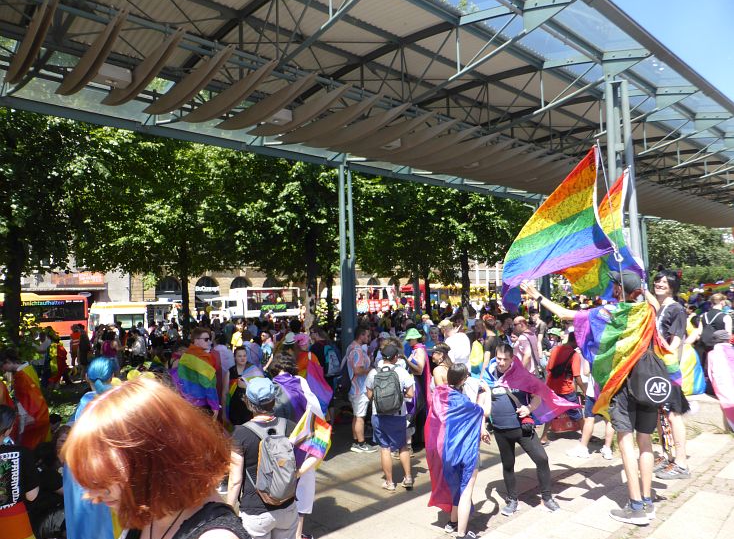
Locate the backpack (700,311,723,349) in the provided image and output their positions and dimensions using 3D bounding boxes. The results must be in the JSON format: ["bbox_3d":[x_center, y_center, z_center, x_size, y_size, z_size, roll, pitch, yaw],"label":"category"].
[{"bbox_3d":[4.547,0.790,6.700,0.160,0.450,0.270,2,-5,-41],"label":"backpack"}]

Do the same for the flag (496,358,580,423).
[{"bbox_3d":[1.807,1.280,5.450,0.850,0.630,0.380,-1,-2,-6],"label":"flag"}]

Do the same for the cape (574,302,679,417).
[{"bbox_3d":[1.835,0.643,3.600,0.700,0.800,0.360,-2,-3,7],"label":"cape"}]

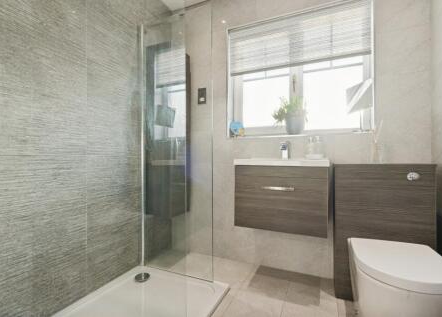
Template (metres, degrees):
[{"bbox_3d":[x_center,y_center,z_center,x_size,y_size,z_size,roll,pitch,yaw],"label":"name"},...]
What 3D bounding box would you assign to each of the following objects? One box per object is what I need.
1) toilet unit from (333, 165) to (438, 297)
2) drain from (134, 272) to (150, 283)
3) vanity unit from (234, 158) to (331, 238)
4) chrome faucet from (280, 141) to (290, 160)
[{"bbox_3d":[1.017,0.468,1.381,0.500,0.860,0.231,0,0,22],"label":"toilet unit"},{"bbox_3d":[-0.577,0.878,1.557,0.114,0.014,0.114,0,0,0],"label":"drain"},{"bbox_3d":[0.440,0.267,1.552,0.589,0.430,0.347,0,0,22],"label":"vanity unit"},{"bbox_3d":[0.483,-0.057,1.595,0.048,0.140,0.140,0,0,22],"label":"chrome faucet"}]

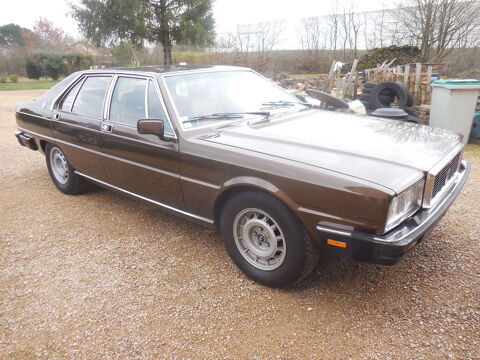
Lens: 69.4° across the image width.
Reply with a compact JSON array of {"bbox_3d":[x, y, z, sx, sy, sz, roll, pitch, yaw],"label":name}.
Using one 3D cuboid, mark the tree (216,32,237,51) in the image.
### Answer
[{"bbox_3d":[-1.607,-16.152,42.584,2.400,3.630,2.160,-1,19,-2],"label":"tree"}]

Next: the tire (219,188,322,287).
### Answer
[{"bbox_3d":[0.179,0.345,2.266,0.685,0.680,0.230,14,24,38],"label":"tire"}]

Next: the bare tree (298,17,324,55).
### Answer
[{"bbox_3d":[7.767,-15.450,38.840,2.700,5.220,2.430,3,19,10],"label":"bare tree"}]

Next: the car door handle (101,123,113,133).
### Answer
[{"bbox_3d":[-1.129,-0.446,2.942,0.130,0.082,0.040,14,24,38],"label":"car door handle"}]

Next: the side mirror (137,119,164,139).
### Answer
[{"bbox_3d":[-0.613,-0.355,2.373,0.090,0.120,0.185,14,24,38],"label":"side mirror"}]

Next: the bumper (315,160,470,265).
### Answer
[{"bbox_3d":[1.172,0.107,2.339,0.490,0.210,1.860,14,24,38],"label":"bumper"}]

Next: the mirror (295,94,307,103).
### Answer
[{"bbox_3d":[0.668,-0.868,3.821,0.090,0.115,0.185,14,24,38],"label":"mirror"}]

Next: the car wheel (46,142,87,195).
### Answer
[{"bbox_3d":[-1.972,-0.200,3.975,0.685,0.680,0.230,14,24,38],"label":"car wheel"}]

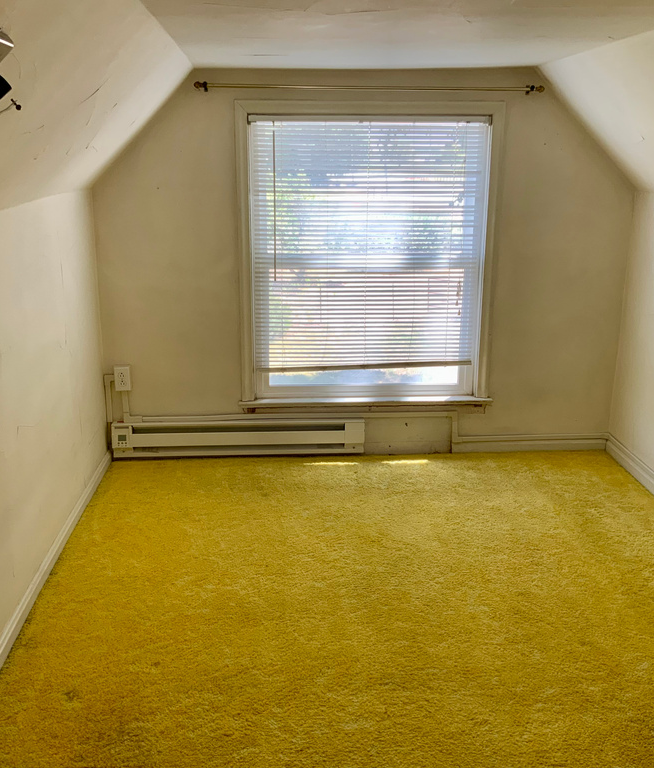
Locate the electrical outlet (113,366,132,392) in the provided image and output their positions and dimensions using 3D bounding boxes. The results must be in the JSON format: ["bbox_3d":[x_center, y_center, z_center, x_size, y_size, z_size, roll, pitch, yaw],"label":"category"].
[{"bbox_3d":[-0.978,-0.029,4.132,0.071,0.117,0.042,-1,15,-3],"label":"electrical outlet"}]

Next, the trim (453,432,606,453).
[{"bbox_3d":[1.034,0.302,4.376,0.796,0.095,0.020,-1,15,-3],"label":"trim"}]

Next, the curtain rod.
[{"bbox_3d":[0.194,-1.320,3.828,1.554,0.048,0.085,-1,15,-3],"label":"curtain rod"}]

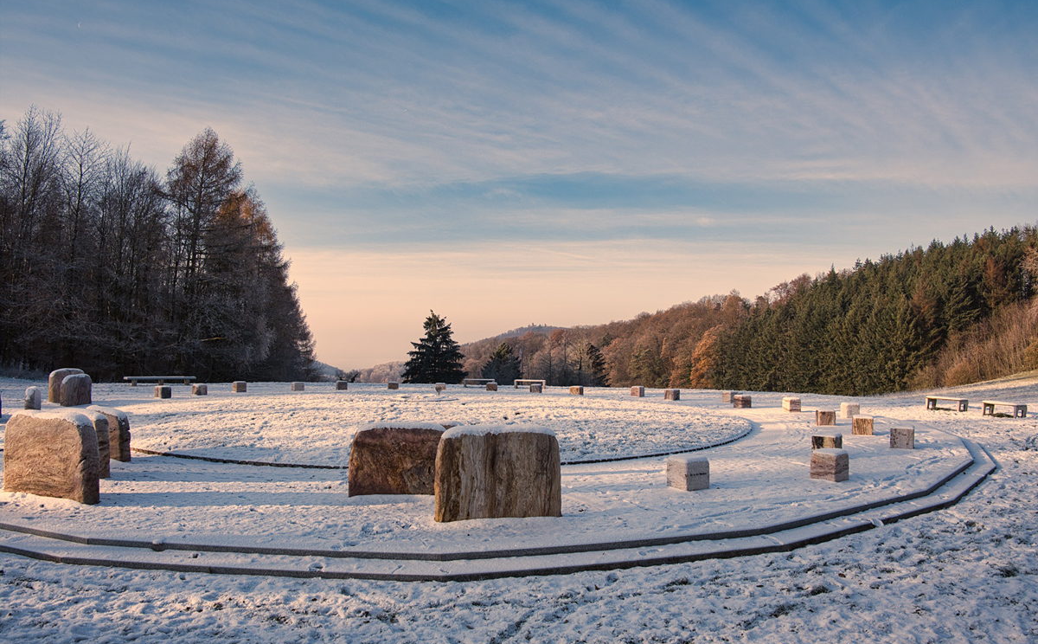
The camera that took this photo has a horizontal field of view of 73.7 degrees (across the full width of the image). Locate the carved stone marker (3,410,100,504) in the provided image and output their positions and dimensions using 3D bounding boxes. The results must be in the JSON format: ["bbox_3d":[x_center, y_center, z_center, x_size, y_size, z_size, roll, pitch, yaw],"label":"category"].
[{"bbox_3d":[-5.937,1.670,8.776,1.520,1.030,0.260,0,-3,24],"label":"carved stone marker"}]

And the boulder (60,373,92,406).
[{"bbox_3d":[-13.930,2.114,21.765,0.270,1.000,1.050,0,-2,8],"label":"boulder"}]

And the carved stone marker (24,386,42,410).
[{"bbox_3d":[-14.047,2.208,20.021,0.280,0.670,0.280,1,-2,0],"label":"carved stone marker"}]

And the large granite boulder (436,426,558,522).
[{"bbox_3d":[-0.243,1.719,7.954,1.400,1.000,0.340,1,-2,-11],"label":"large granite boulder"}]

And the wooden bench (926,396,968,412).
[{"bbox_3d":[14.798,2.825,23.913,0.350,0.430,1.400,1,-2,-13],"label":"wooden bench"}]

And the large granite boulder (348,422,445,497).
[{"bbox_3d":[-1.531,1.791,9.118,1.360,0.920,0.330,1,-2,-7],"label":"large granite boulder"}]

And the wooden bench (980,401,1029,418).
[{"bbox_3d":[15.269,2.740,21.785,0.360,0.440,1.350,1,-2,-7],"label":"wooden bench"}]

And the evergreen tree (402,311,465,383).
[{"bbox_3d":[-8.077,2.273,64.957,5.700,6.800,5.700,1,-2,0],"label":"evergreen tree"}]

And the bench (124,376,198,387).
[{"bbox_3d":[-17.184,2.822,33.205,3.100,0.430,0.450,3,-3,-40],"label":"bench"}]

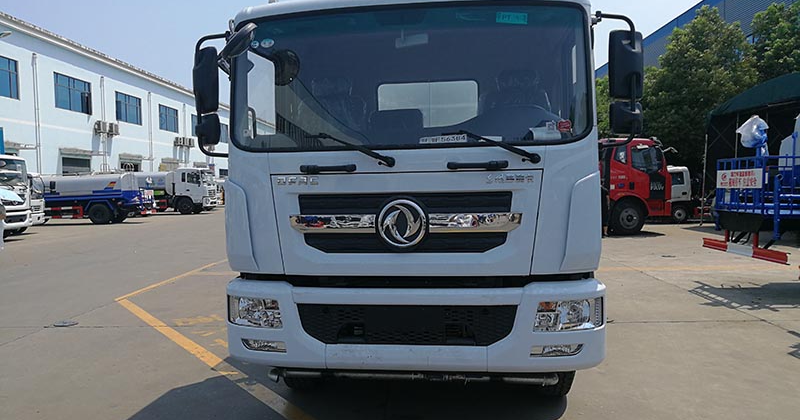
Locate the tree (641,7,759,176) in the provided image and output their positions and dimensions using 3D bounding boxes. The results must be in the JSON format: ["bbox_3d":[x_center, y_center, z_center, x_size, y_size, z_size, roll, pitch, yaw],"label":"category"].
[{"bbox_3d":[12.534,-4.096,26.001,5.300,8.700,5.300,-1,3,0],"label":"tree"}]

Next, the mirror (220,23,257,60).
[{"bbox_3d":[-1.002,-1.045,3.870,0.220,0.240,0.100,3,-36,51],"label":"mirror"}]

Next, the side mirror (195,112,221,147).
[{"bbox_3d":[-1.234,-0.516,4.000,0.180,0.210,0.100,1,3,27],"label":"side mirror"}]

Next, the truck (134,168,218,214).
[{"bbox_3d":[-15.119,-1.211,37.141,7.600,2.750,2.400,-1,3,2],"label":"truck"}]

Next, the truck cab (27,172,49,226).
[{"bbox_3d":[-15.258,-0.499,24.576,1.700,2.000,2.000,-1,3,7],"label":"truck cab"}]

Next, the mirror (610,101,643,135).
[{"bbox_3d":[1.390,-0.568,3.830,0.190,0.200,0.110,-1,3,-5],"label":"mirror"}]

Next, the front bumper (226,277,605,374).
[{"bbox_3d":[0.069,0.682,3.883,2.320,0.575,0.420,-1,3,5],"label":"front bumper"}]

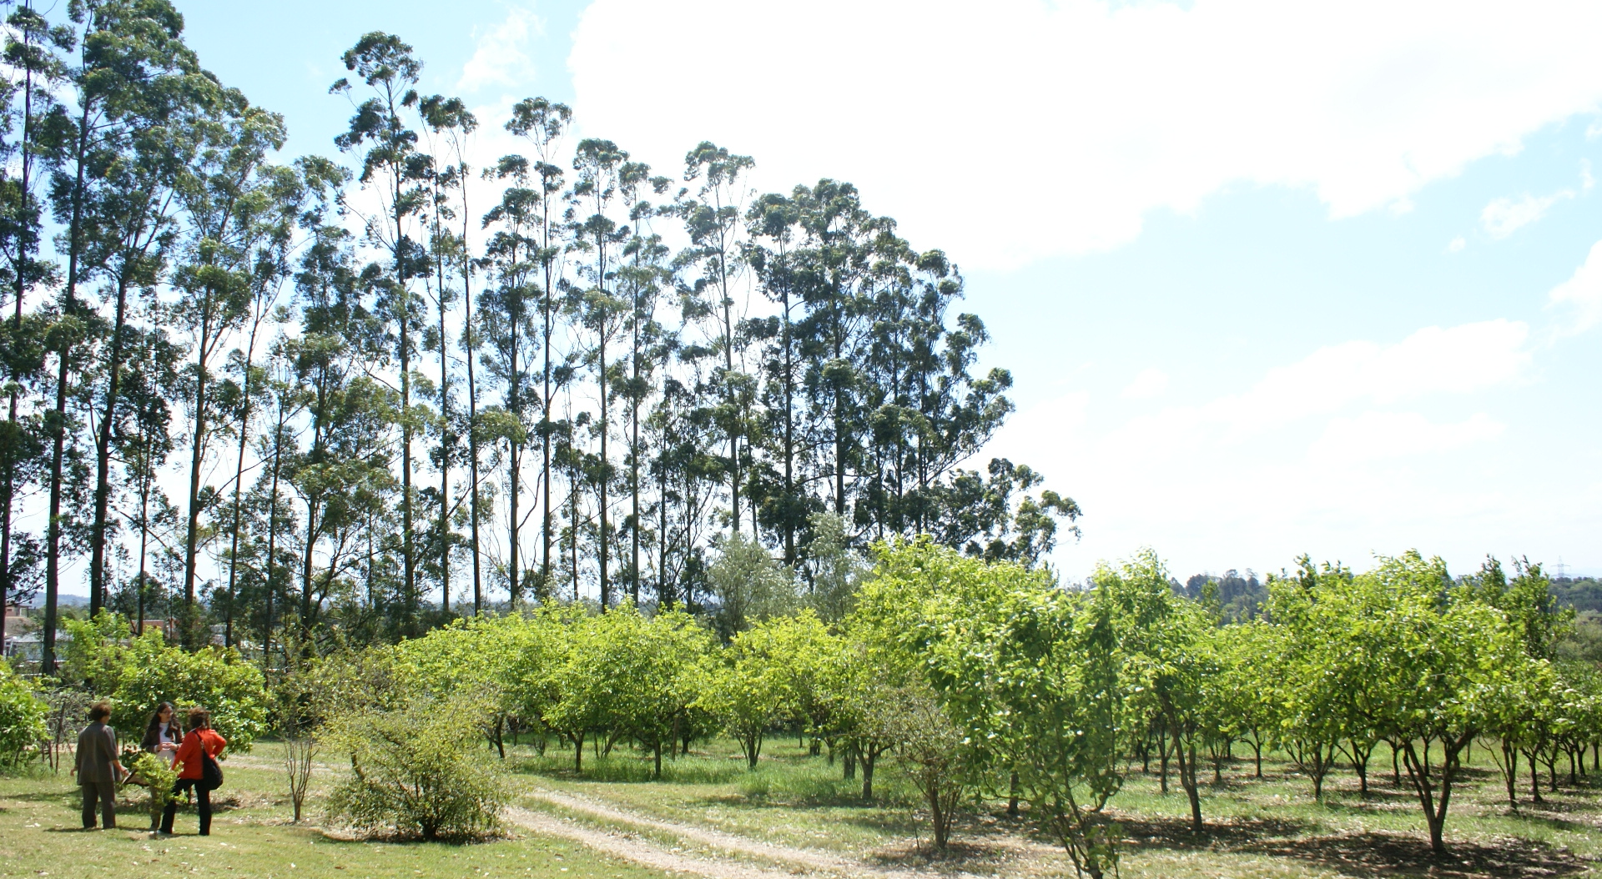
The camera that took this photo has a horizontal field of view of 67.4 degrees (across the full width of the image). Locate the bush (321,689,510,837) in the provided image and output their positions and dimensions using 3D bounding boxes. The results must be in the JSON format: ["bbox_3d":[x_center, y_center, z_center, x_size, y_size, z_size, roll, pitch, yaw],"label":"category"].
[{"bbox_3d":[-4.803,4.065,14.970,2.121,1.762,2.100,2,-8,-17],"label":"bush"}]

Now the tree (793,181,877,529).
[{"bbox_3d":[2.041,-1.863,72.068,4.690,28.580,4.690,-1,-8,2],"label":"tree"}]

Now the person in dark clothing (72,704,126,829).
[{"bbox_3d":[-9.216,4.291,15.812,0.480,1.630,0.380,0,-8,-5],"label":"person in dark clothing"}]

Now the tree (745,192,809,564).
[{"bbox_3d":[-1.552,-1.477,79.937,4.300,31.194,4.300,-1,-8,-1],"label":"tree"}]

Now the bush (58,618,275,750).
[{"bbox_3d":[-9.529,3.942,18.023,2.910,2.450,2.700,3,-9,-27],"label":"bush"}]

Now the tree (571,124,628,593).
[{"bbox_3d":[-11.916,-2.708,70.537,3.600,31.378,3.600,1,-8,-10],"label":"tree"}]

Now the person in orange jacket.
[{"bbox_3d":[-7.928,4.328,15.675,0.500,1.630,0.550,-6,-9,35],"label":"person in orange jacket"}]

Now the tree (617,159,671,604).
[{"bbox_3d":[-9.614,-2.221,73.494,3.600,31.148,3.600,0,-8,-7],"label":"tree"}]

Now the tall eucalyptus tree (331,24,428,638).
[{"bbox_3d":[-19.749,-4.660,56.130,4.060,30.460,4.060,2,-8,-20],"label":"tall eucalyptus tree"}]

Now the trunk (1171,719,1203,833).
[{"bbox_3d":[4.772,4.162,14.849,0.387,1.360,0.300,-3,-8,17],"label":"trunk"}]

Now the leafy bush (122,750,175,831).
[{"bbox_3d":[-8.452,4.588,15.648,0.685,1.030,0.620,3,-9,-28],"label":"leafy bush"}]

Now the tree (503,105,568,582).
[{"bbox_3d":[-13.269,-3.416,60.254,3.160,28.920,3.160,1,-8,-12],"label":"tree"}]

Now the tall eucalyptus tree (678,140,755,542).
[{"bbox_3d":[-5.226,-2.872,75.088,4.400,32.748,4.400,0,-8,-4],"label":"tall eucalyptus tree"}]

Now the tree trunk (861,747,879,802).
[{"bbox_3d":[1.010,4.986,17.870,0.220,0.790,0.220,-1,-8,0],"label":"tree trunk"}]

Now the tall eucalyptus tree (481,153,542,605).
[{"bbox_3d":[-14.253,-1.845,59.004,2.790,25.500,2.790,1,-8,-14],"label":"tall eucalyptus tree"}]

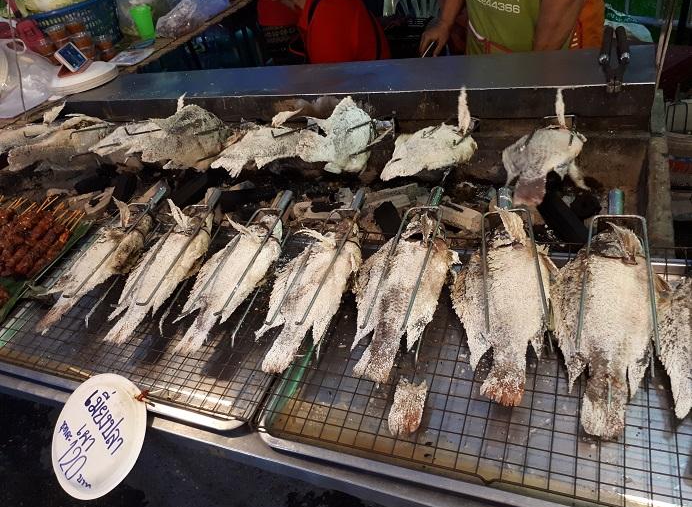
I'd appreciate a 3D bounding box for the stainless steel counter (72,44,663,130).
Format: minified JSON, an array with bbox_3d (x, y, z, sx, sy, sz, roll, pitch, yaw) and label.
[{"bbox_3d":[-0.109,-0.389,1.316,1.503,0.076,0.148,6,45,25],"label":"stainless steel counter"}]

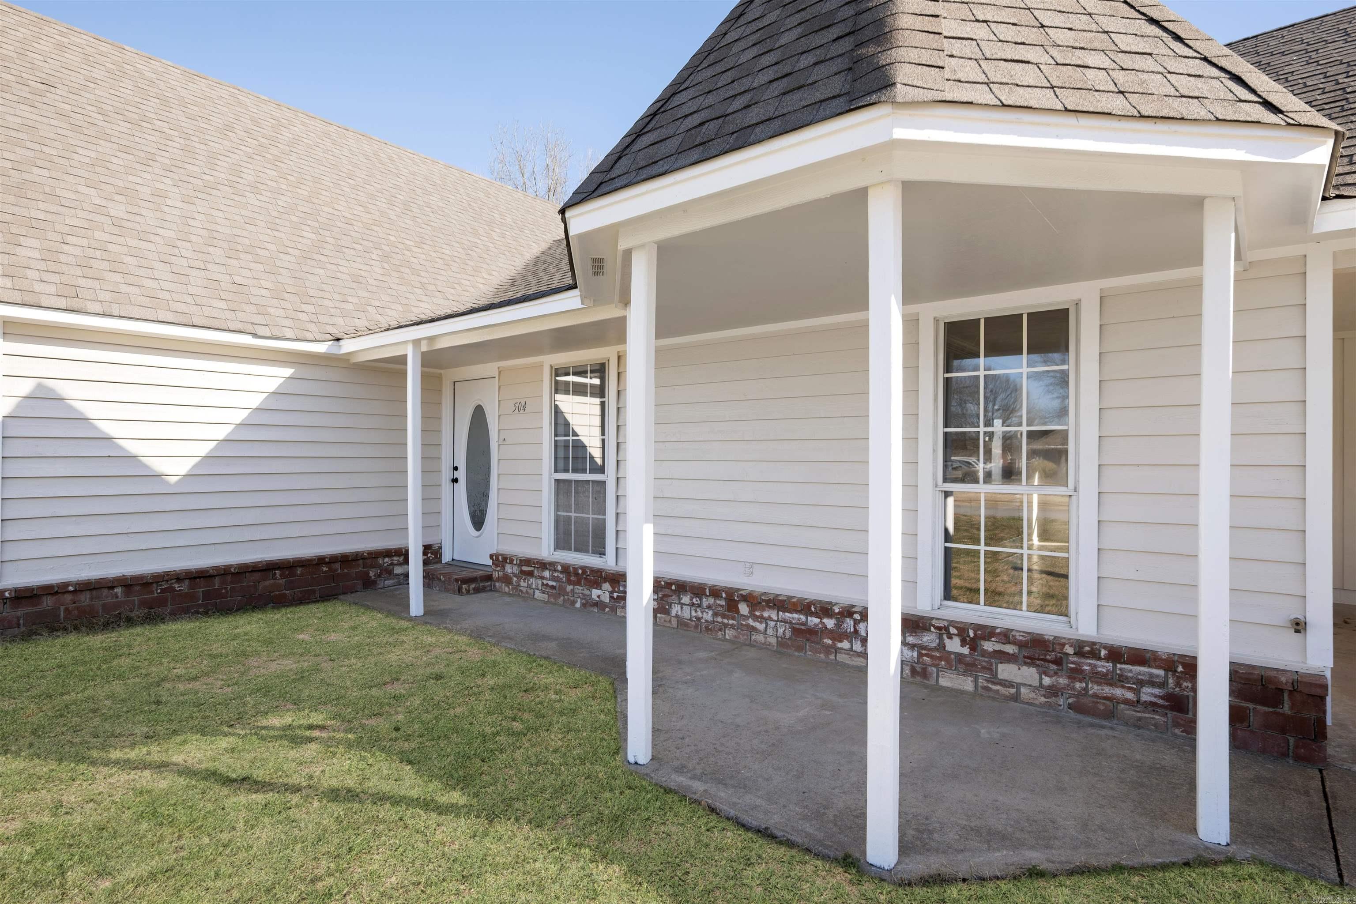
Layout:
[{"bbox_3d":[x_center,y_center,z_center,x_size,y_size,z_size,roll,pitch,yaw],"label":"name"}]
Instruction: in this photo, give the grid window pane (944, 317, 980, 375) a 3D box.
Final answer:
[{"bbox_3d":[1.797,-0.664,4.050,0.218,0.345,0.025,0,0,37],"label":"grid window pane"}]

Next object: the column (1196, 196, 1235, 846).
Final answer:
[{"bbox_3d":[2.015,0.255,2.409,0.090,2.385,0.090,0,0,38],"label":"column"}]

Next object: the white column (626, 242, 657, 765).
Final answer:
[{"bbox_3d":[-0.162,0.248,2.998,0.090,2.385,0.090,0,0,38],"label":"white column"}]

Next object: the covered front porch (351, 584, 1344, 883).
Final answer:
[{"bbox_3d":[-0.499,1.547,4.412,7.350,0.130,2.180,0,0,37],"label":"covered front porch"}]

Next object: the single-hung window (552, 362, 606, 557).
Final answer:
[{"bbox_3d":[-0.931,0.070,6.076,0.750,1.790,0.060,0,0,38],"label":"single-hung window"}]

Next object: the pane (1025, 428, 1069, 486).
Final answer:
[{"bbox_3d":[2.137,0.030,3.712,0.215,0.325,0.030,0,0,38],"label":"pane"}]

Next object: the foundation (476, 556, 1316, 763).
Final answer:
[{"bbox_3d":[0.547,1.229,4.855,6.201,0.423,0.150,0,0,38],"label":"foundation"}]

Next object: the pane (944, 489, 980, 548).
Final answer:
[{"bbox_3d":[1.794,0.421,4.041,0.217,0.345,0.025,0,0,37],"label":"pane"}]

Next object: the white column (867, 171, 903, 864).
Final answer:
[{"bbox_3d":[0.752,0.263,2.332,0.090,2.430,0.090,0,0,37],"label":"white column"}]

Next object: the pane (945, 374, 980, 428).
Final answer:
[{"bbox_3d":[1.794,-0.315,4.048,0.219,0.337,0.025,0,0,37],"label":"pane"}]

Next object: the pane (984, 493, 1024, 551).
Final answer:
[{"bbox_3d":[1.982,0.419,3.902,0.226,0.347,0.025,0,0,37],"label":"pane"}]

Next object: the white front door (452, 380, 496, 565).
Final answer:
[{"bbox_3d":[-2.223,0.222,7.163,0.914,2.040,0.050,0,0,38],"label":"white front door"}]

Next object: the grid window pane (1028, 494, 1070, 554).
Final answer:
[{"bbox_3d":[2.141,0.414,3.711,0.215,0.340,0.030,0,0,38],"label":"grid window pane"}]

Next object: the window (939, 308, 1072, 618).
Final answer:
[{"bbox_3d":[1.934,0.062,3.822,0.734,1.778,0.080,0,0,37],"label":"window"}]

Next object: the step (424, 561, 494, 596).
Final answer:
[{"bbox_3d":[-2.484,1.406,7.074,0.940,0.180,0.450,0,0,37],"label":"step"}]

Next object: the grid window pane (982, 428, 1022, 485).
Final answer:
[{"bbox_3d":[1.980,0.034,3.907,0.222,0.338,0.025,0,0,37],"label":"grid window pane"}]

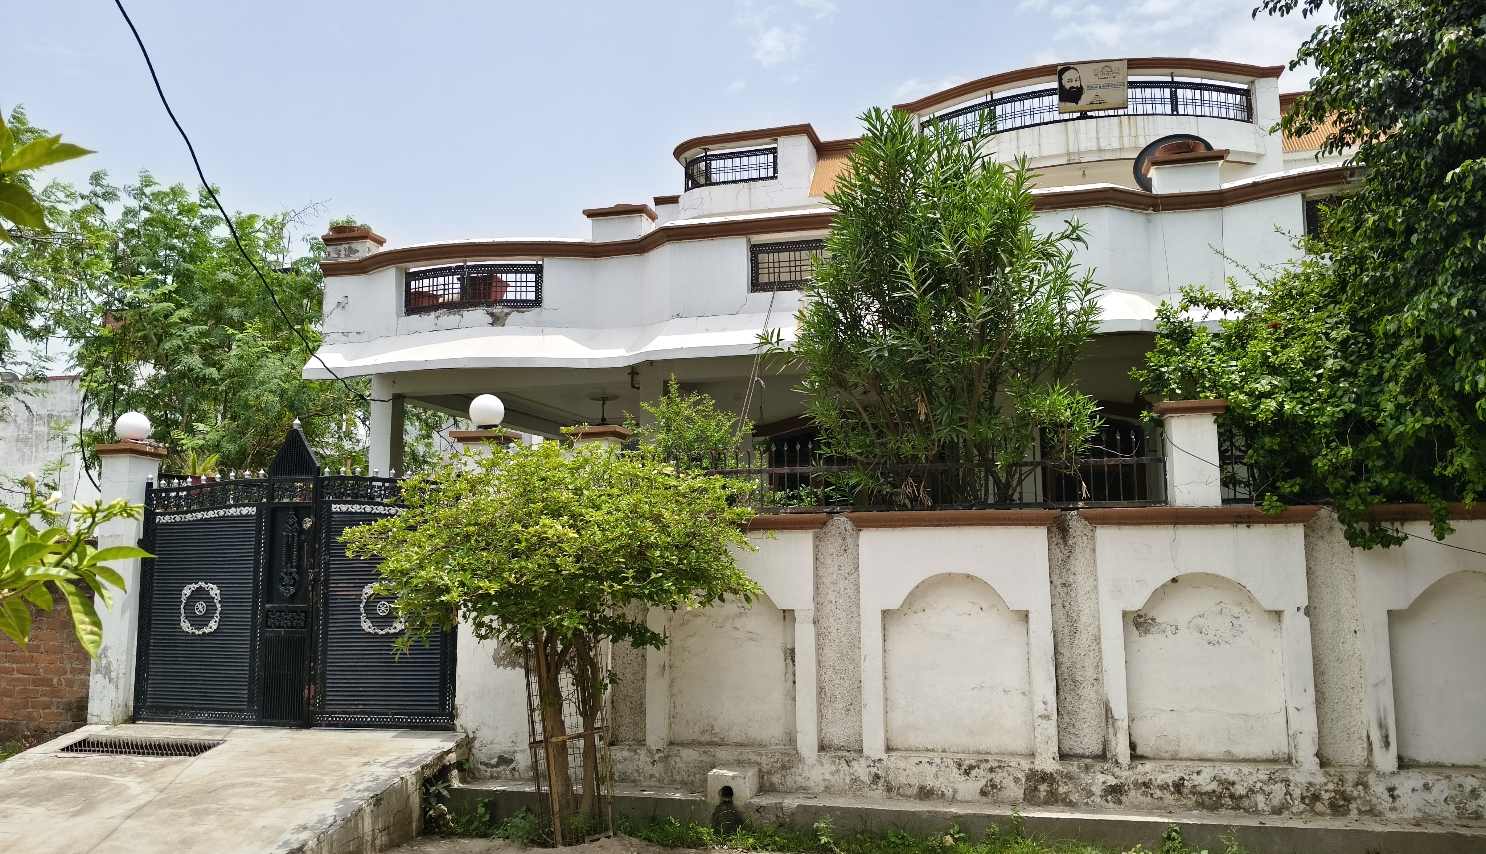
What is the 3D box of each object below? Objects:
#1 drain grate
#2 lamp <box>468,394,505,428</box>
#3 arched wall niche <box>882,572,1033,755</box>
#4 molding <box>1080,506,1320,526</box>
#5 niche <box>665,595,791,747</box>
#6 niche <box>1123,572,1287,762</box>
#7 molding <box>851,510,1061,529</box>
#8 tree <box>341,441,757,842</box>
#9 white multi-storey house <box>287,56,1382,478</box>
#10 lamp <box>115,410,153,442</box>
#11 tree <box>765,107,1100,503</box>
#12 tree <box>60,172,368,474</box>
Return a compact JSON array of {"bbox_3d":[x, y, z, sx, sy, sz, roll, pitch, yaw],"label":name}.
[{"bbox_3d":[-4.032,2.160,7.490,1.088,0.040,0.318,-2,3,12],"label":"drain grate"},{"bbox_3d":[-1.795,-0.108,7.836,0.240,0.240,0.240,-2,-6,12],"label":"lamp"},{"bbox_3d":[1.329,1.463,6.918,0.889,1.100,0.110,-2,-6,12],"label":"arched wall niche"},{"bbox_3d":[2.699,0.537,6.664,1.331,0.105,0.150,-2,-6,12],"label":"molding"},{"bbox_3d":[-0.060,1.509,7.218,0.834,1.100,0.110,-2,-6,12],"label":"niche"},{"bbox_3d":[2.735,1.417,6.614,0.895,1.100,0.110,-2,-6,12],"label":"niche"},{"bbox_3d":[1.309,0.576,6.965,1.297,0.110,0.150,-2,-6,12],"label":"molding"},{"bbox_3d":[-1.172,1.290,6.837,2.456,2.367,2.100,-2,-6,12],"label":"tree"},{"bbox_3d":[1.642,-0.862,17.074,12.748,7.547,9.100,-2,-6,12],"label":"white multi-storey house"},{"bbox_3d":[-4.621,-0.004,8.466,0.240,0.240,0.240,-2,-6,12],"label":"lamp"},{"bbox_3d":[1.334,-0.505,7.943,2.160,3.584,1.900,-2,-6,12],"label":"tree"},{"bbox_3d":[-7.372,-0.454,15.663,4.396,6.409,4.000,-2,-6,12],"label":"tree"}]

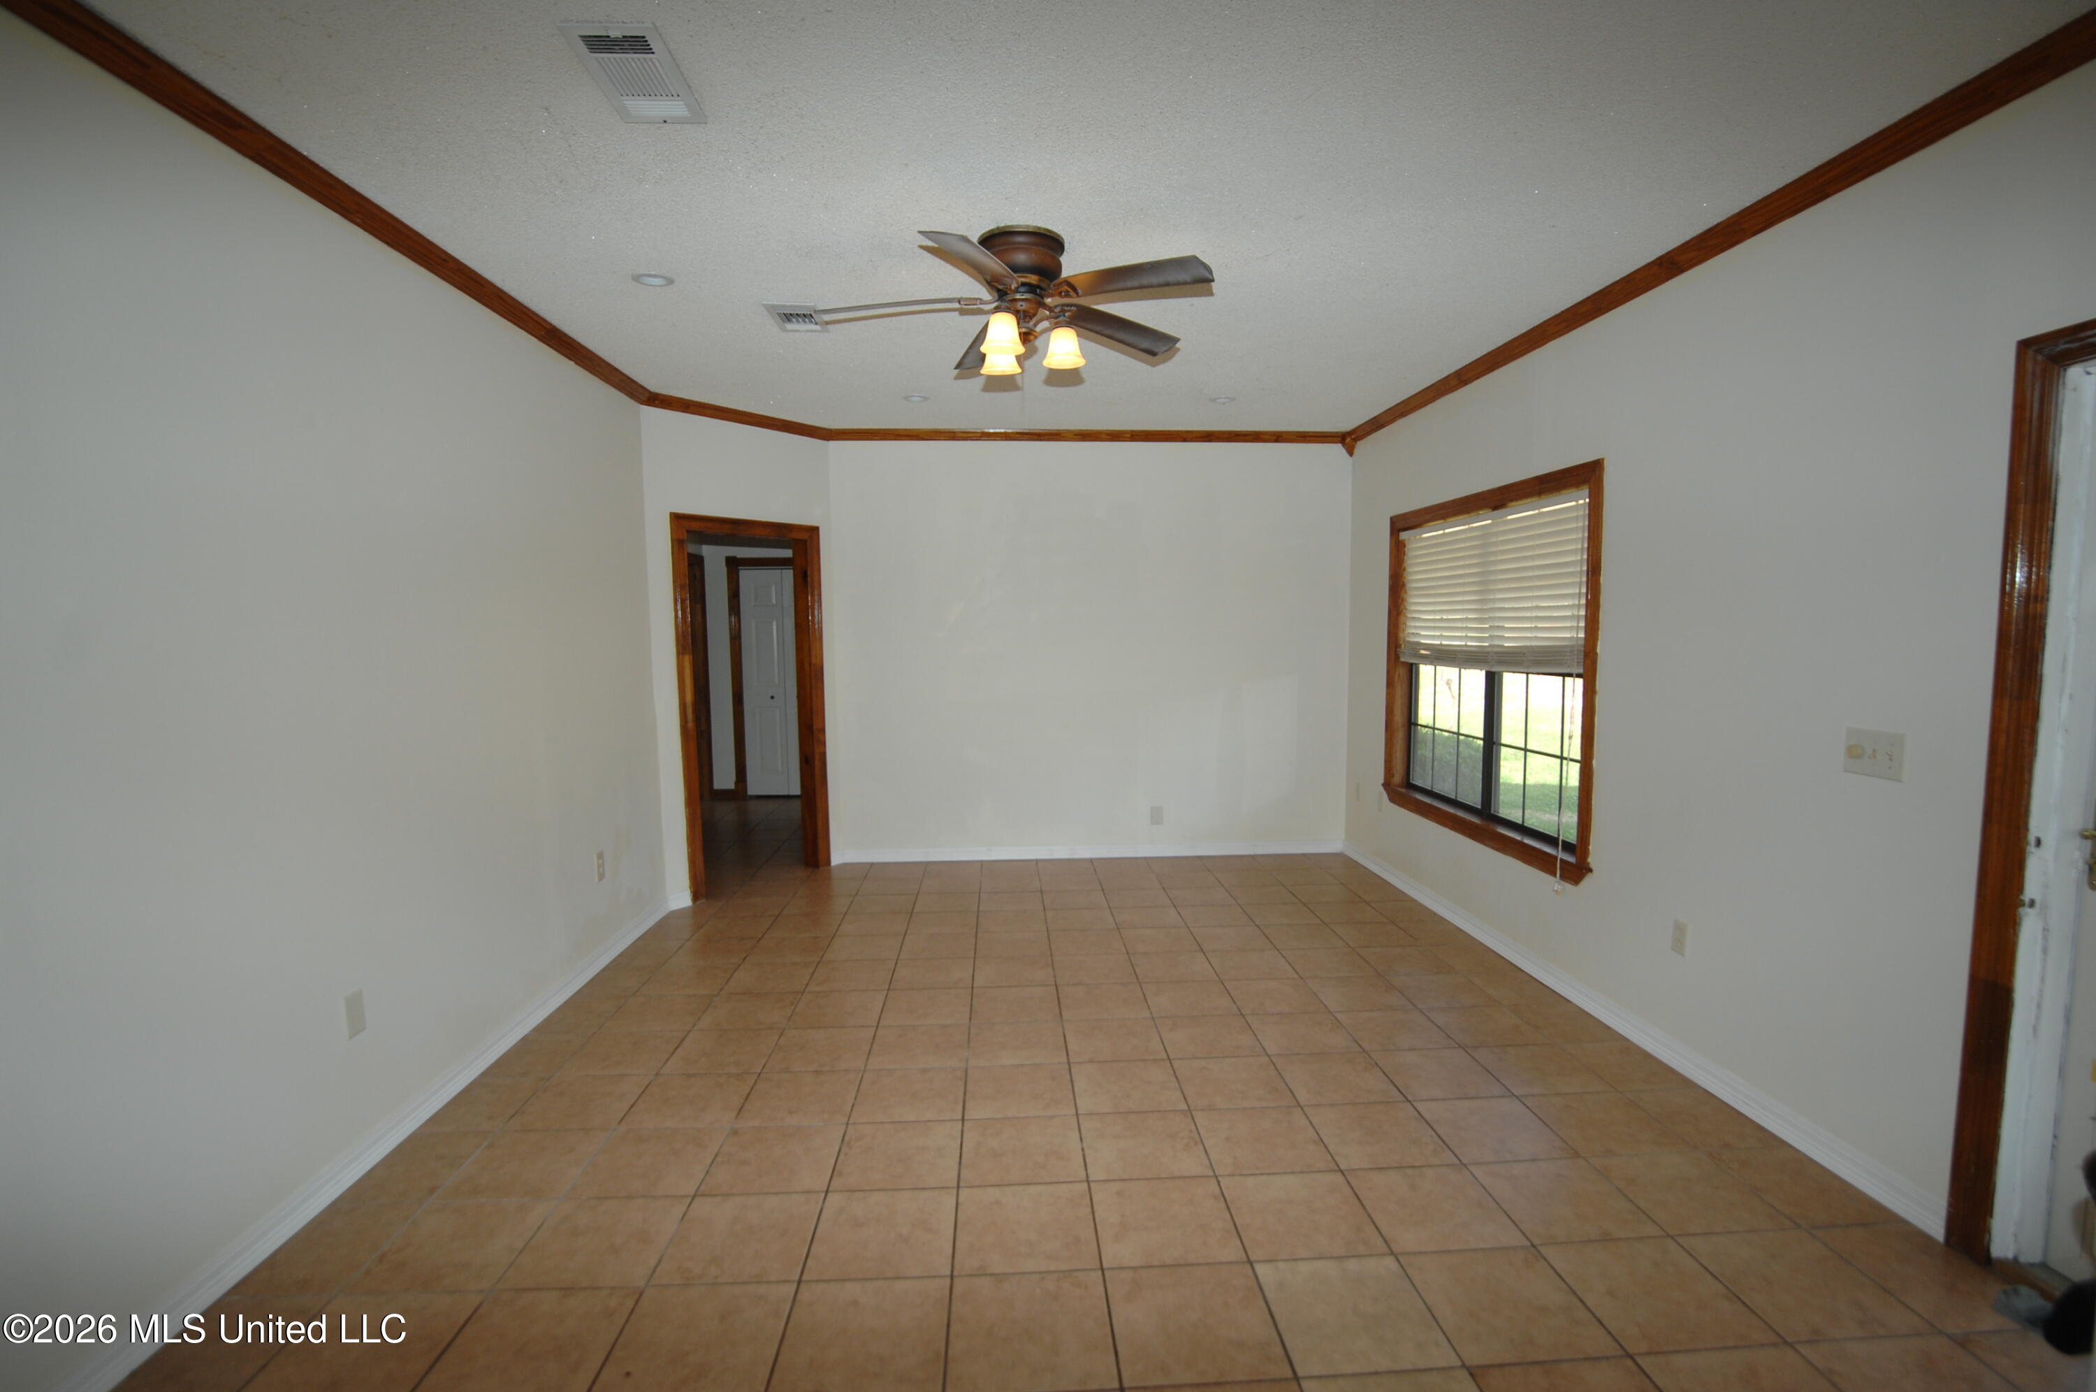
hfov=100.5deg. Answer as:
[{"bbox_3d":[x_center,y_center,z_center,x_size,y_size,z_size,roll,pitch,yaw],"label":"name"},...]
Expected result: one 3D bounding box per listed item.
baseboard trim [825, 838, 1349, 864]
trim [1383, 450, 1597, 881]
[{"bbox_3d":[0.296,1.005,5.609,3.268,0.080,0.016,-1,5,-2],"label":"baseboard trim"},{"bbox_3d":[2.051,-0.133,4.149,0.130,1.623,1.759,-1,5,-4],"label":"trim"}]

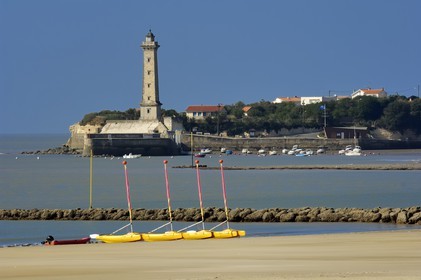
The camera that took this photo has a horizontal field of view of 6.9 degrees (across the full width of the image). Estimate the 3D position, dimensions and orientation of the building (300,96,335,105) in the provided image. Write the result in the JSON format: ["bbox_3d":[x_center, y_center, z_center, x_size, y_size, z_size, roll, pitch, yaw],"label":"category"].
[{"bbox_3d":[43.561,-14.955,1410.007,10.300,4.600,10.200,0,0,32],"label":"building"}]

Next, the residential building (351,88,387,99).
[{"bbox_3d":[64.610,-17.818,1420.009,11.700,5.600,9.000,0,0,24],"label":"residential building"}]

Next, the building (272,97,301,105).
[{"bbox_3d":[30.852,-14.663,1400.007,11.000,4.700,7.800,0,0,-32],"label":"building"}]

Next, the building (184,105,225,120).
[{"bbox_3d":[-1.576,-10.168,1300.008,13.200,5.400,9.000,0,0,16],"label":"building"}]

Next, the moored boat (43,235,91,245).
[{"bbox_3d":[-11.379,7.978,277.001,3.850,0.800,1.700,0,0,-5],"label":"moored boat"}]

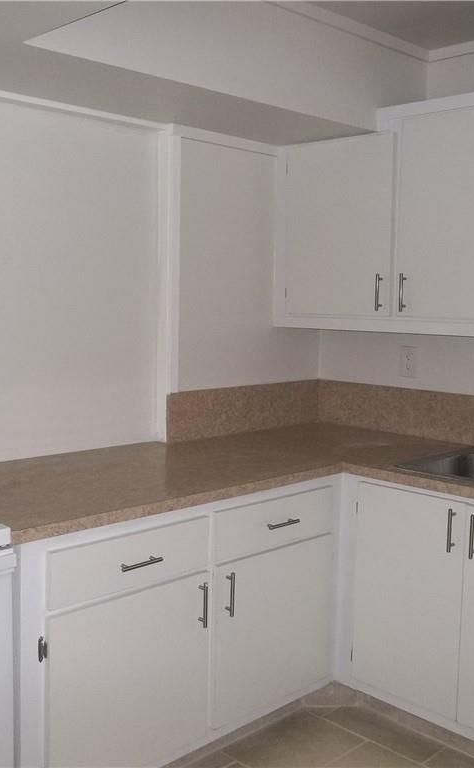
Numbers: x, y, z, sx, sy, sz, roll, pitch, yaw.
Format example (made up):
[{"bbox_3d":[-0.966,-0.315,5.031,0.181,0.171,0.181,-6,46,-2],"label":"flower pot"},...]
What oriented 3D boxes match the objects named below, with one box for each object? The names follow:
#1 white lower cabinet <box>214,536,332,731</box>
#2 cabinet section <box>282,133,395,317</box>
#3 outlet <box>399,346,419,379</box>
[{"bbox_3d":[-0.073,0.739,2.713,0.560,0.500,0.561,7,8,44],"label":"white lower cabinet"},{"bbox_3d":[0.503,-0.629,3.297,0.546,0.697,0.330,6,7,44],"label":"cabinet section"},{"bbox_3d":[0.703,-0.088,3.256,0.075,0.119,0.012,7,8,44],"label":"outlet"}]

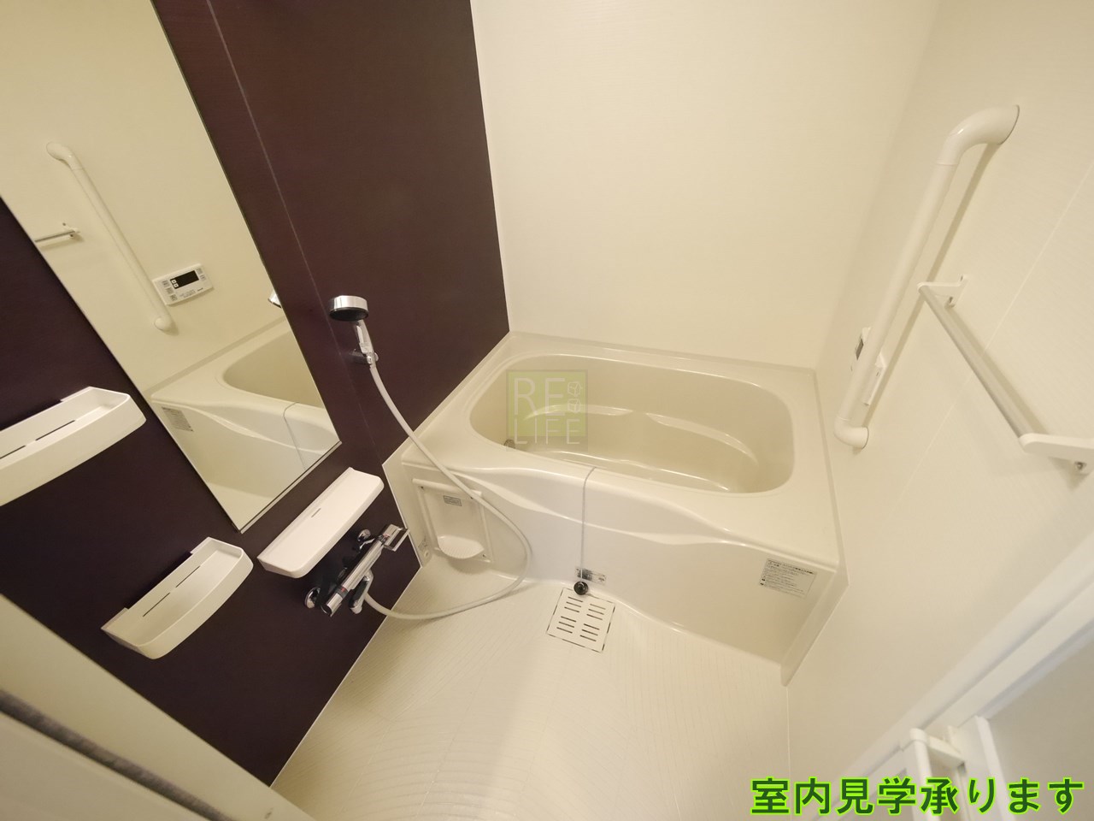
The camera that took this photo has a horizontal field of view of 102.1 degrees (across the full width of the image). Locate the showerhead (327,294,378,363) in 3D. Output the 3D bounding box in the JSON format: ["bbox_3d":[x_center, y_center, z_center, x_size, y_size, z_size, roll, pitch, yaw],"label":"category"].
[{"bbox_3d":[-0.439,-0.179,1.039,0.081,0.223,0.068,-9,49,-6],"label":"showerhead"}]

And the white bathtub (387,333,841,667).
[{"bbox_3d":[0.239,0.201,1.559,1.156,0.506,0.847,10,38,19],"label":"white bathtub"}]

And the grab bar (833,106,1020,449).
[{"bbox_3d":[0.668,-0.187,0.843,0.073,0.648,0.051,10,39,19],"label":"grab bar"}]

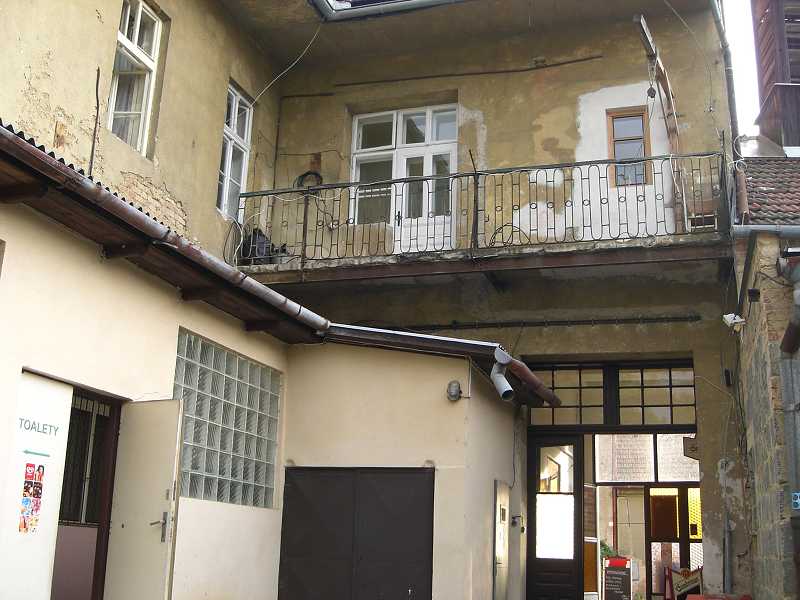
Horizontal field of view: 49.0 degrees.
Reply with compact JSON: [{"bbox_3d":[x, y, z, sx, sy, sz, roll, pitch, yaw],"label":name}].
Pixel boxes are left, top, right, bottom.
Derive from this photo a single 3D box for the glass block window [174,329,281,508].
[{"bbox_3d":[-1.617,1.197,8.263,0.092,1.458,2.205,-3,-16,17],"label":"glass block window"}]

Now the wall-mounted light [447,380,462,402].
[{"bbox_3d":[0.541,0.916,8.796,0.138,0.214,0.123,-4,-17,18],"label":"wall-mounted light"}]

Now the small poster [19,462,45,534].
[{"bbox_3d":[-2.313,1.253,5.524,0.010,0.453,0.186,-3,-16,17],"label":"small poster"}]

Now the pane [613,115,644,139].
[{"bbox_3d":[3.158,-2.386,12.100,0.420,0.340,0.045,-3,-16,15],"label":"pane"}]

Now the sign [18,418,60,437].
[{"bbox_3d":[-2.316,0.823,5.647,0.010,0.071,0.404,-3,-16,17],"label":"sign"}]

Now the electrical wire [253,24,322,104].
[{"bbox_3d":[-1.650,-3.442,12.807,1.000,1.050,0.200,-3,-16,15],"label":"electrical wire"}]

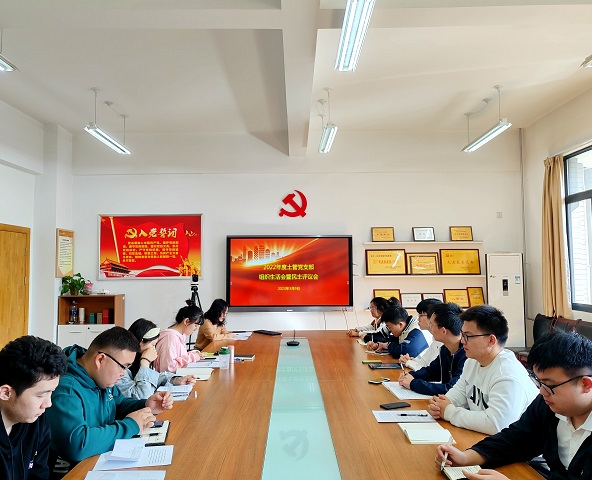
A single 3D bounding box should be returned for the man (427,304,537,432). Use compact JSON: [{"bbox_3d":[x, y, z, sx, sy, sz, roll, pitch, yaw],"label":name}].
[{"bbox_3d":[0.965,1.000,2.442,0.720,1.349,0.550,1,-3,-20],"label":"man"}]

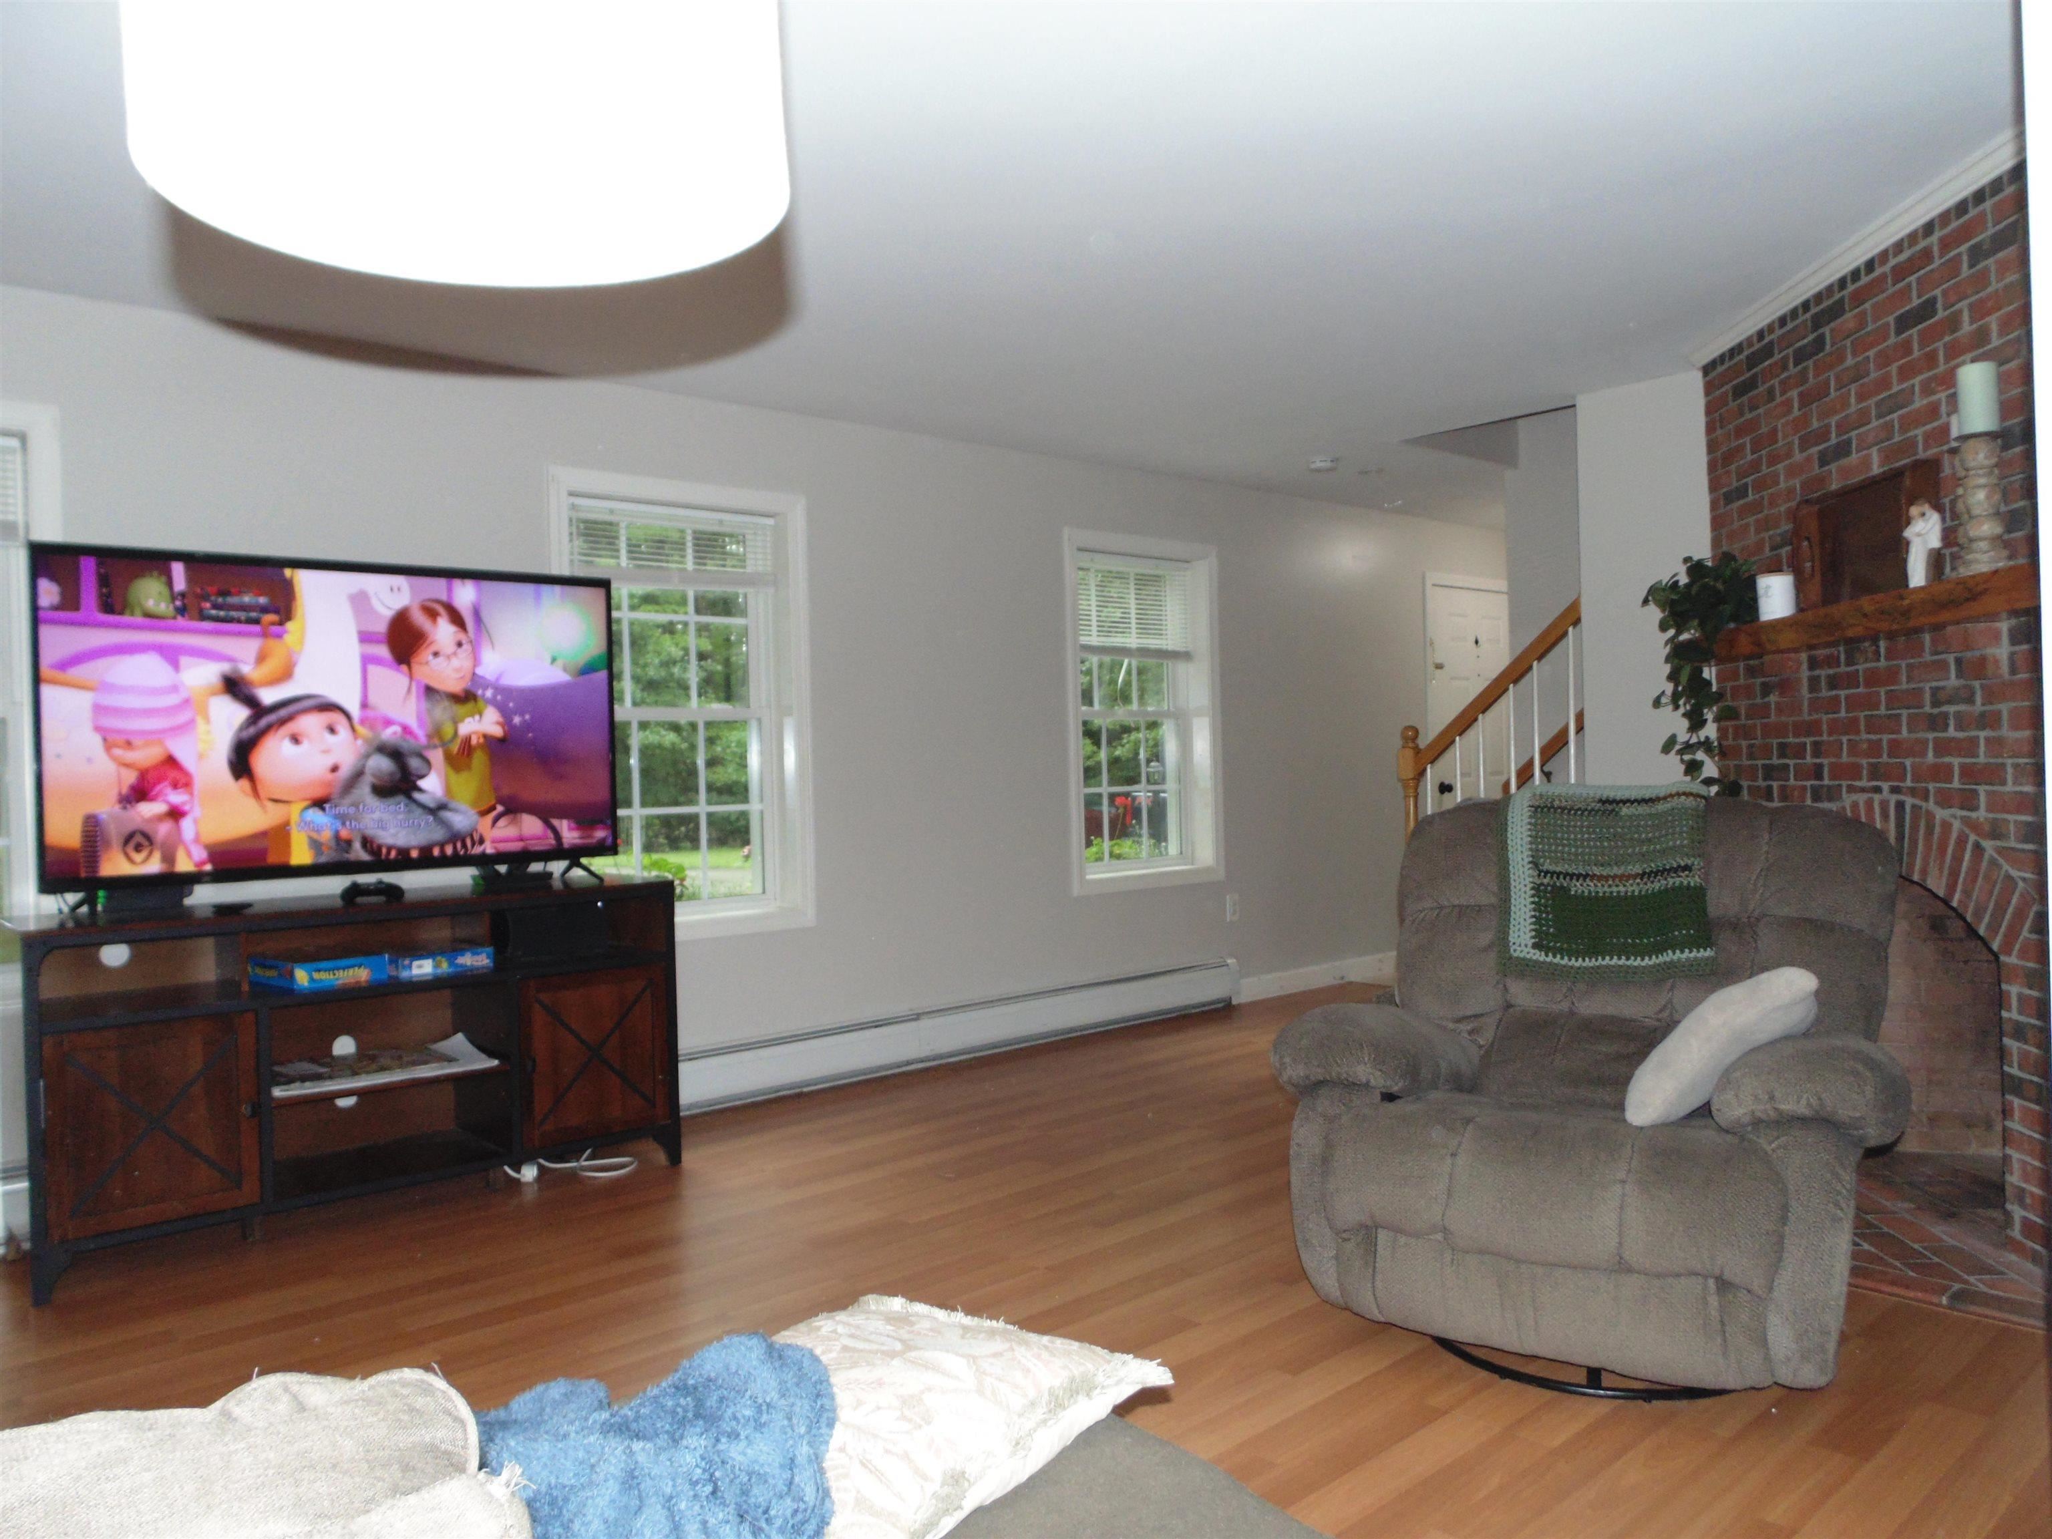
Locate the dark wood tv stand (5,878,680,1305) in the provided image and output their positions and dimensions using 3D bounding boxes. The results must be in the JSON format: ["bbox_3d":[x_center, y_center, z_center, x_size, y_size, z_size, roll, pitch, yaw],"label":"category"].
[{"bbox_3d":[-1.746,0.759,3.818,1.560,0.816,0.393,-2,0,-41],"label":"dark wood tv stand"}]

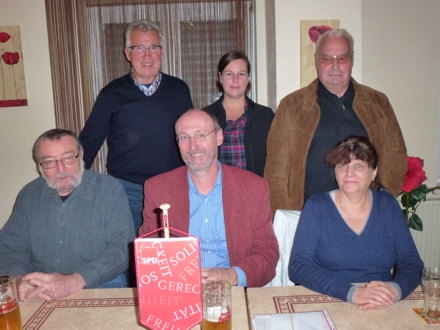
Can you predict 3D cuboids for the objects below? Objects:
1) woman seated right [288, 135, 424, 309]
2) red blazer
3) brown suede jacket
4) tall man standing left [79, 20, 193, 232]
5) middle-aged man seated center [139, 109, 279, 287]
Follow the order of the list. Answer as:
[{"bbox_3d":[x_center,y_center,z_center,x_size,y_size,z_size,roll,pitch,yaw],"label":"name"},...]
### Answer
[{"bbox_3d":[0.470,0.520,1.360,0.520,1.230,0.700,0,9,10],"label":"woman seated right"},{"bbox_3d":[-0.050,0.300,1.465,0.550,0.610,0.420,-2,9,0],"label":"red blazer"},{"bbox_3d":[0.563,-0.040,1.860,0.670,0.720,0.350,0,9,10],"label":"brown suede jacket"},{"bbox_3d":[-0.385,0.190,1.930,0.580,1.760,0.360,-3,9,-9],"label":"tall man standing left"},{"bbox_3d":[-0.055,0.460,1.380,0.580,1.320,0.740,-2,9,0],"label":"middle-aged man seated center"}]

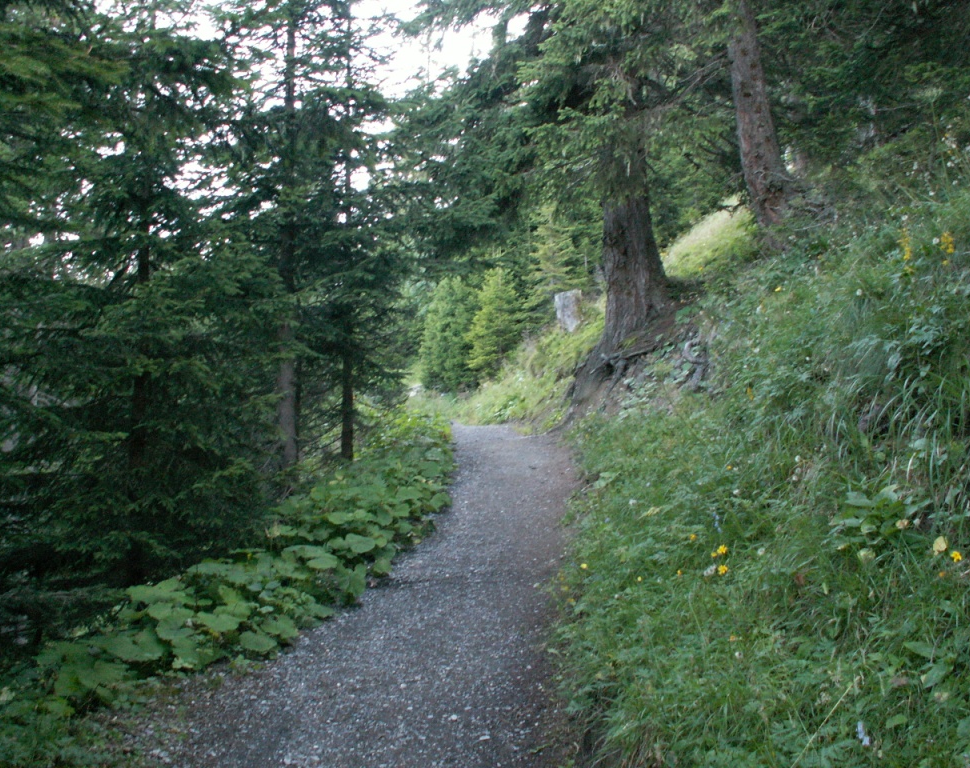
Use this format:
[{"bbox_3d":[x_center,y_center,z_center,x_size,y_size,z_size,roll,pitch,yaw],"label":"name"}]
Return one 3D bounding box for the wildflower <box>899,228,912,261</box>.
[{"bbox_3d":[1.828,-0.606,4.500,0.053,0.138,0.053,0,0,0],"label":"wildflower"}]

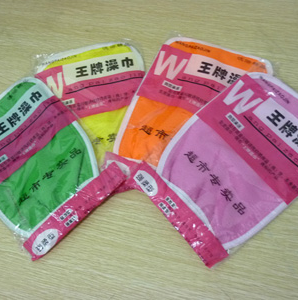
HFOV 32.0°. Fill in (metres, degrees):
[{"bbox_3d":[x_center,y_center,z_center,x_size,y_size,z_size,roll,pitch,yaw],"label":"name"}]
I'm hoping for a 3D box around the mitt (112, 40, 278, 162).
[{"bbox_3d":[0.056,-0.051,0.624,0.148,0.014,0.186,19,74,18],"label":"mitt"}]

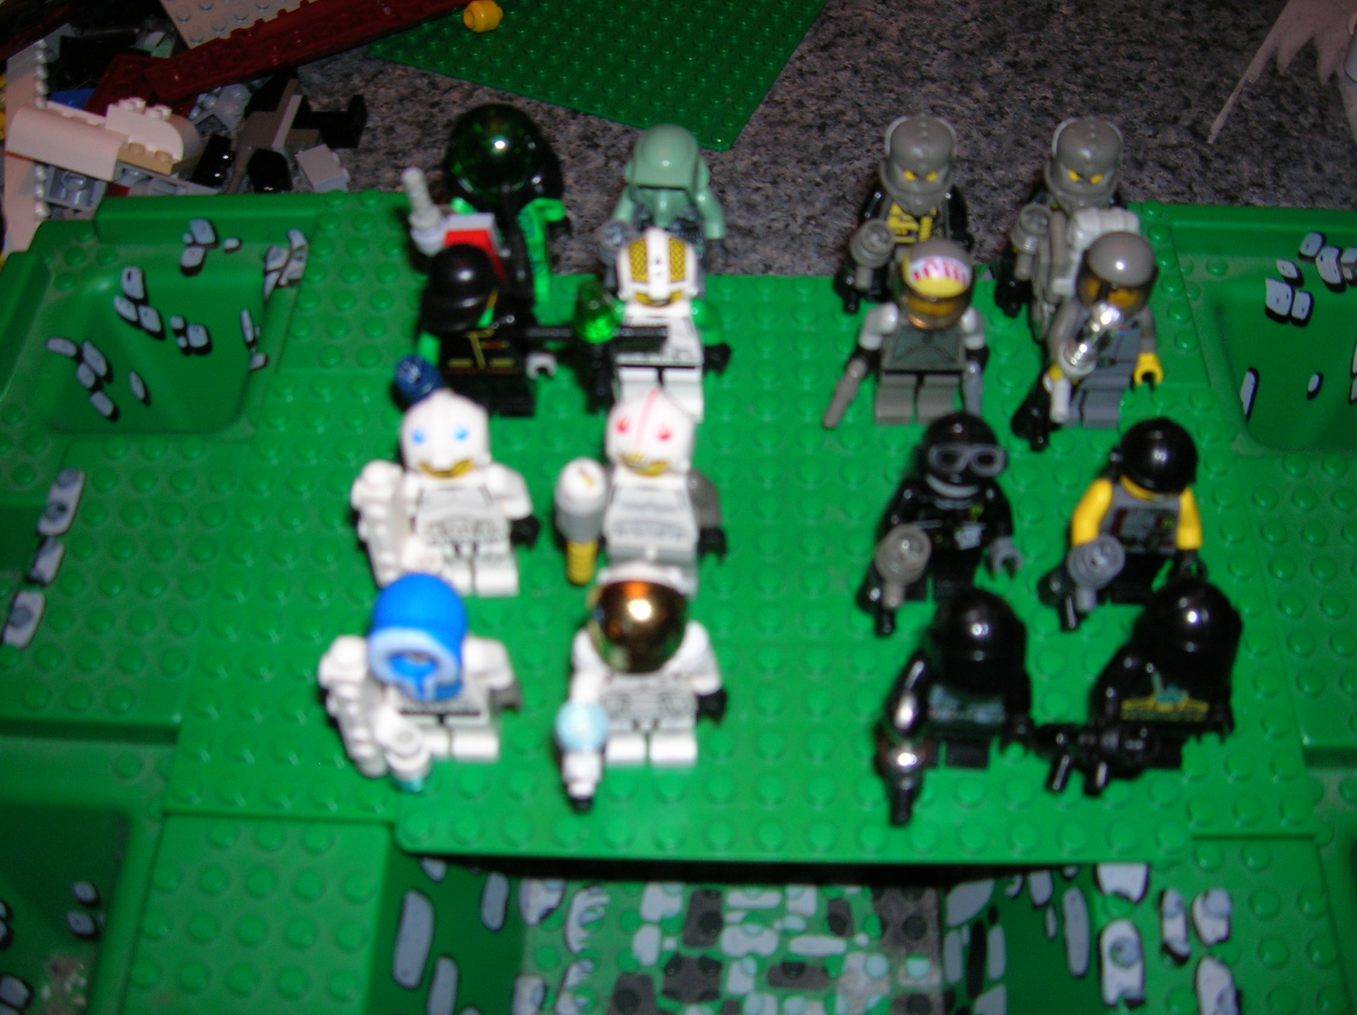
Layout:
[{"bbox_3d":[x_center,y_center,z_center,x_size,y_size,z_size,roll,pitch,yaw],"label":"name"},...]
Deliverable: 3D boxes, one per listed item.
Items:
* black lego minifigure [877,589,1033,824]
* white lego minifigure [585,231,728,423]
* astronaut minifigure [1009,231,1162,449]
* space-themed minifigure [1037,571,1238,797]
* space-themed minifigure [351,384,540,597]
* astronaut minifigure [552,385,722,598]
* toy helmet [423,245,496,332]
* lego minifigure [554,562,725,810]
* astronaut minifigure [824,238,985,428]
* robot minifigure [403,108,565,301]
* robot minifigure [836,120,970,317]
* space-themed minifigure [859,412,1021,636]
[{"bbox_3d":[0.042,0.031,0.197,0.024,0.042,0.023,1,55,2],"label":"black lego minifigure"},{"bbox_3d":[-0.003,-0.032,0.244,0.025,0.042,0.015,1,55,2],"label":"white lego minifigure"},{"bbox_3d":[0.074,-0.027,0.237,0.029,0.043,0.023,0,55,3],"label":"astronaut minifigure"},{"bbox_3d":[0.071,0.029,0.198,0.031,0.043,0.020,0,55,3],"label":"space-themed minifigure"},{"bbox_3d":[-0.040,0.001,0.221,0.032,0.042,0.019,1,55,2],"label":"space-themed minifigure"},{"bbox_3d":[-0.006,0.000,0.221,0.029,0.042,0.017,1,55,2],"label":"astronaut minifigure"},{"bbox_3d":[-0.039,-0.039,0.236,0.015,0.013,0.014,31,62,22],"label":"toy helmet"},{"bbox_3d":[-0.007,0.030,0.201,0.027,0.044,0.024,0,55,3],"label":"lego minifigure"},{"bbox_3d":[0.042,-0.029,0.240,0.030,0.043,0.019,0,55,3],"label":"astronaut minifigure"},{"bbox_3d":[-0.038,-0.056,0.260,0.033,0.046,0.021,1,55,2],"label":"robot minifigure"},{"bbox_3d":[0.044,-0.053,0.257,0.028,0.043,0.022,0,55,3],"label":"robot minifigure"},{"bbox_3d":[0.043,0.005,0.216,0.027,0.042,0.022,1,55,2],"label":"space-themed minifigure"}]

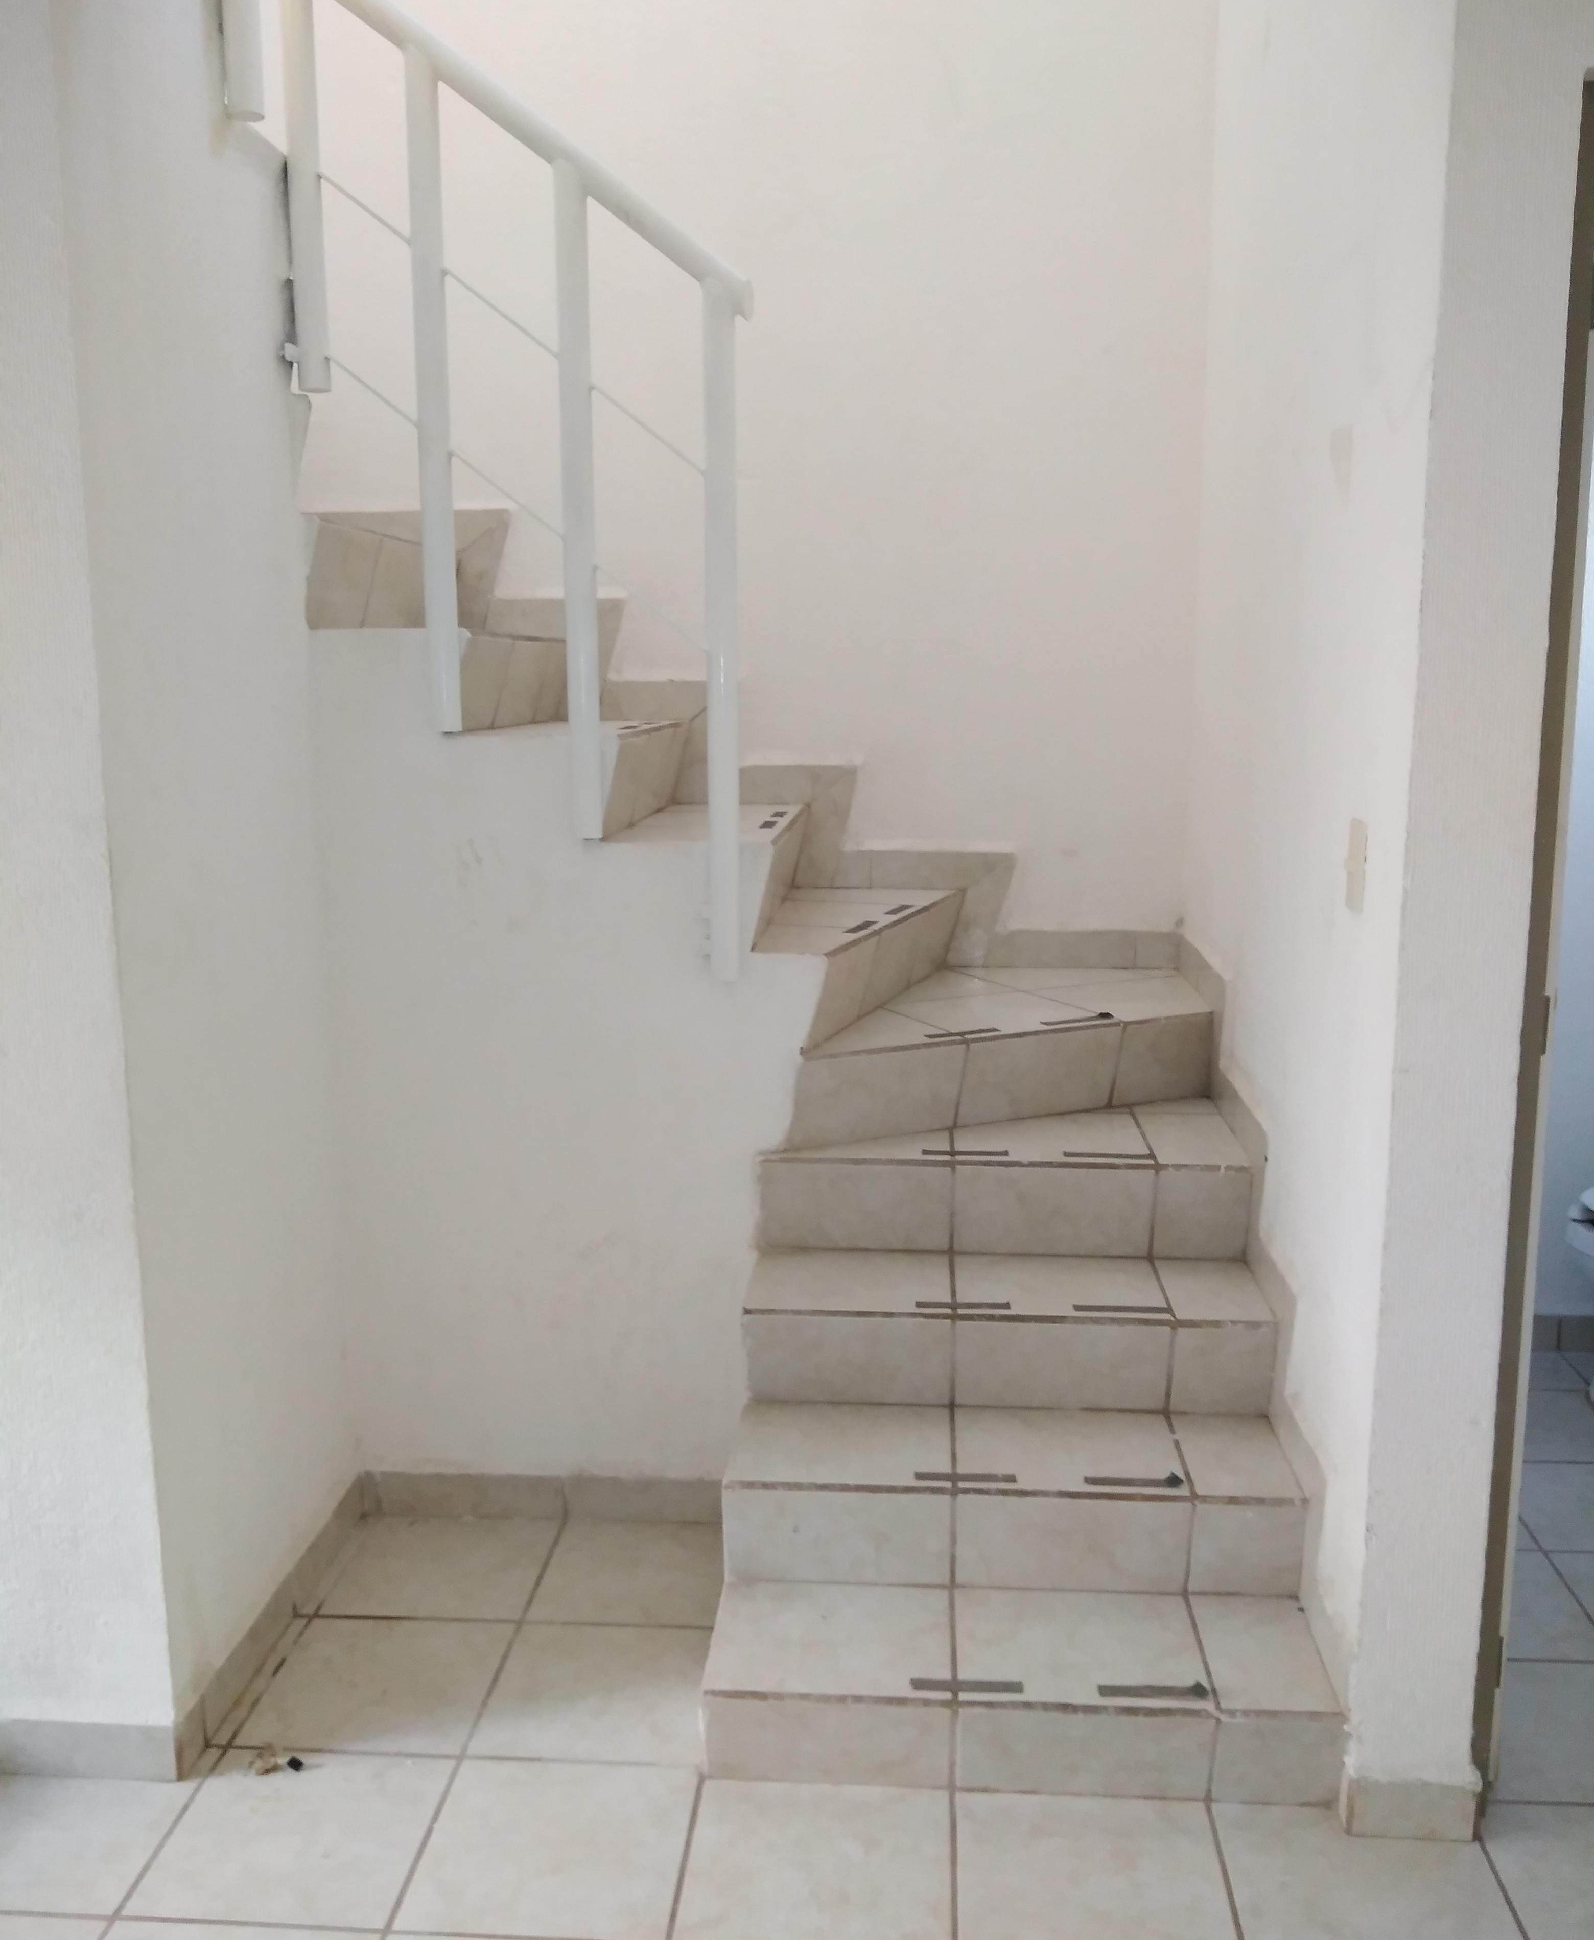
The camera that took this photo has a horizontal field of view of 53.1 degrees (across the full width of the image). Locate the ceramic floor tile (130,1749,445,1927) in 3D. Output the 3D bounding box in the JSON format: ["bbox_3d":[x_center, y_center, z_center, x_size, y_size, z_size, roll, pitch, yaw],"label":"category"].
[{"bbox_3d":[-0.635,1.114,2.055,0.328,0.012,0.315,0,10,4],"label":"ceramic floor tile"}]

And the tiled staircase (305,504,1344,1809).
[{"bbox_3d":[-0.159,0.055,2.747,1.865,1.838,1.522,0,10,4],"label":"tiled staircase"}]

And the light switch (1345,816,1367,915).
[{"bbox_3d":[0.732,-0.136,2.084,0.017,0.117,0.077,1,8,6],"label":"light switch"}]

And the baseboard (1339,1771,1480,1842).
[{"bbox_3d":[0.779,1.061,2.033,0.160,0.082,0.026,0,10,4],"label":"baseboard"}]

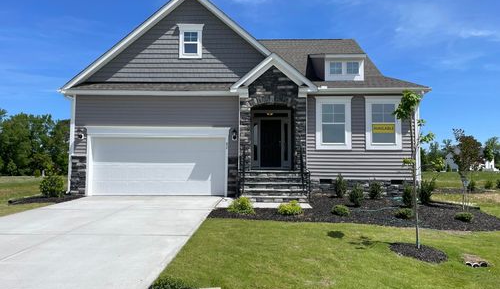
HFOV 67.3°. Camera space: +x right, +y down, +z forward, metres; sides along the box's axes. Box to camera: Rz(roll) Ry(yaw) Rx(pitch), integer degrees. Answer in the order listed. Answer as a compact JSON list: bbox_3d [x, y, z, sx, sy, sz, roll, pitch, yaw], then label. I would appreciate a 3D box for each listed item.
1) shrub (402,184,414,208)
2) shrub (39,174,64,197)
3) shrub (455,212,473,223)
[{"bbox_3d":[4.658,1.491,11.000,0.381,0.697,0.400,0,-3,0],"label":"shrub"},{"bbox_3d":[-6.916,1.453,13.100,0.890,0.778,0.820,0,-3,0],"label":"shrub"},{"bbox_3d":[4.841,1.655,8.515,0.410,0.270,0.410,0,-4,2],"label":"shrub"}]

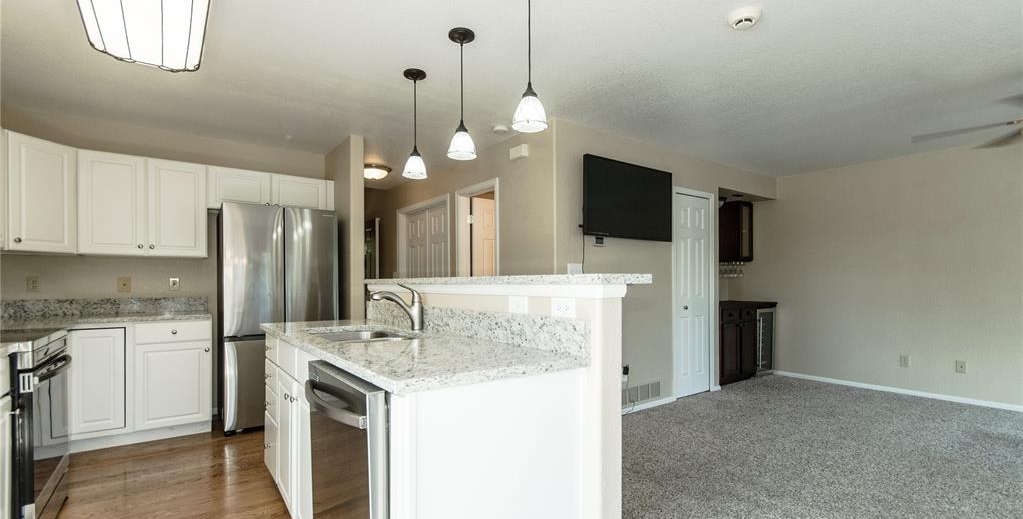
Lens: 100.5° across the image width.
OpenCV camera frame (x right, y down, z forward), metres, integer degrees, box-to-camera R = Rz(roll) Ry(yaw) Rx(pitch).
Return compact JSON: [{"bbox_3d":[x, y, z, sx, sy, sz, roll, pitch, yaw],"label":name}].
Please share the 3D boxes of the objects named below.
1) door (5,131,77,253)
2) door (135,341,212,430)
[{"bbox_3d":[-3.175,-0.432,2.893,0.025,0.755,0.390,0,-2,8],"label":"door"},{"bbox_3d":[-2.517,0.928,3.165,0.450,0.590,0.030,2,-4,-41],"label":"door"}]

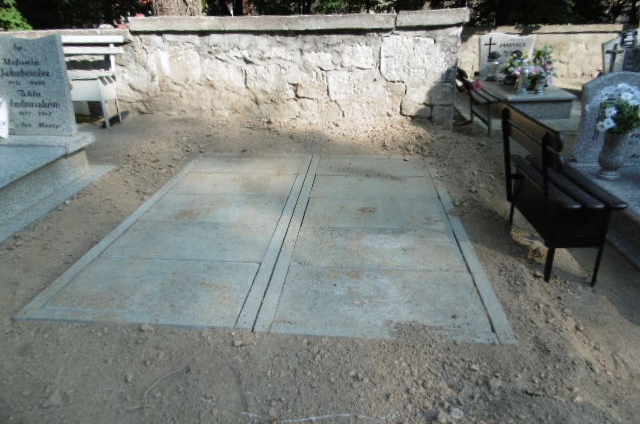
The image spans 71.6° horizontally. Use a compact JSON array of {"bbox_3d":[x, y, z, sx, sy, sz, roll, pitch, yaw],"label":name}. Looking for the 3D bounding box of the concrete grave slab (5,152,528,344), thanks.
[{"bbox_3d":[-0.202,0.041,3.353,2.438,0.100,2.723,1,25,5],"label":"concrete grave slab"}]

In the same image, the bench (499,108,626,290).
[{"bbox_3d":[1.340,-0.168,2.620,0.478,0.846,0.883,1,22,5],"label":"bench"}]

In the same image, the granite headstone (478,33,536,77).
[{"bbox_3d":[3.031,-2.546,7.219,0.800,0.662,0.100,1,22,5],"label":"granite headstone"}]

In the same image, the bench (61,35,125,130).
[{"bbox_3d":[-2.713,-1.448,5.008,1.050,0.972,0.460,1,22,5],"label":"bench"}]

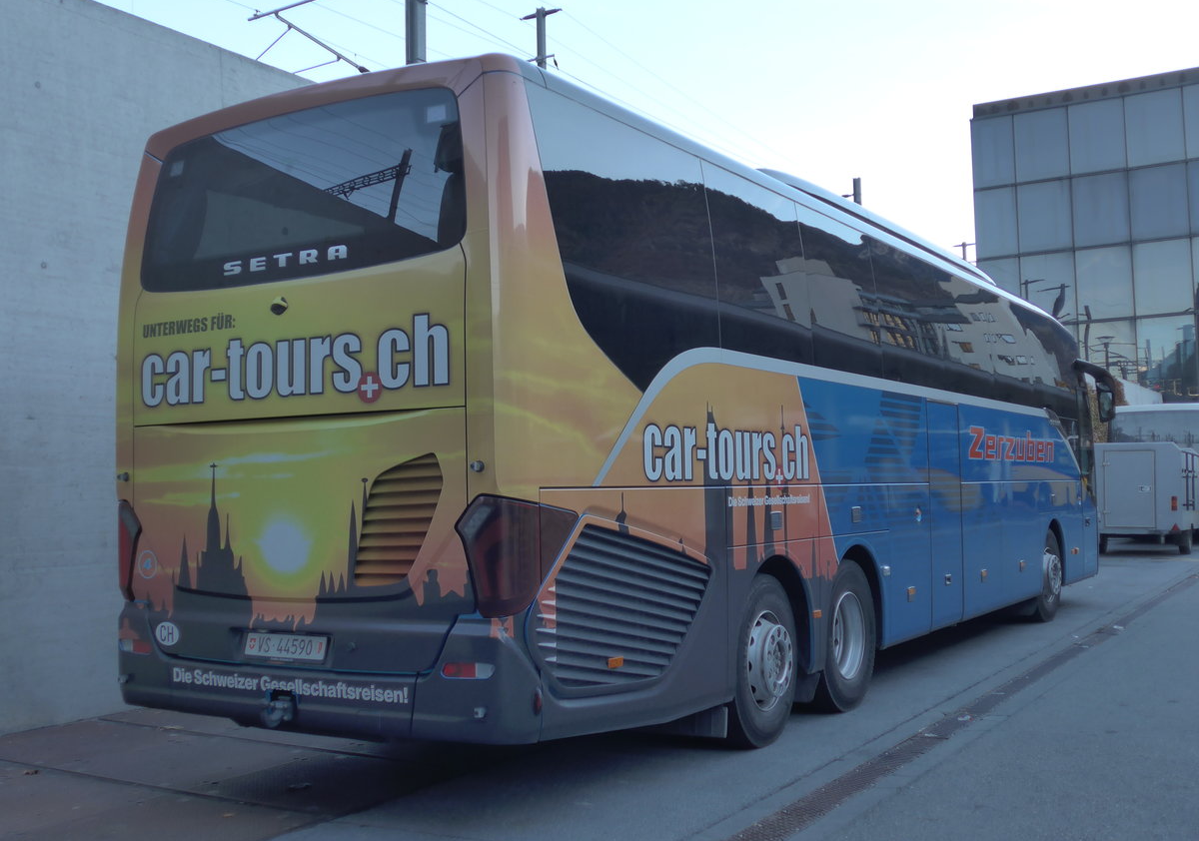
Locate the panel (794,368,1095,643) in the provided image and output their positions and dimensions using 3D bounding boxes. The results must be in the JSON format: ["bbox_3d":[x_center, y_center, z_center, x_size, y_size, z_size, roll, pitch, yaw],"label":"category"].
[{"bbox_3d":[3.705,0.823,12.639,0.100,1.880,9.650,-3,-4,30],"label":"panel"}]

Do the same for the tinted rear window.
[{"bbox_3d":[-1.478,-1.084,6.412,2.060,0.850,0.140,-3,-9,30],"label":"tinted rear window"}]

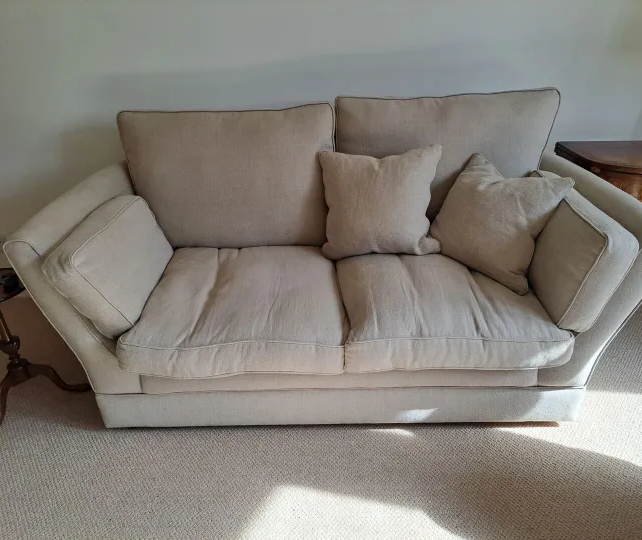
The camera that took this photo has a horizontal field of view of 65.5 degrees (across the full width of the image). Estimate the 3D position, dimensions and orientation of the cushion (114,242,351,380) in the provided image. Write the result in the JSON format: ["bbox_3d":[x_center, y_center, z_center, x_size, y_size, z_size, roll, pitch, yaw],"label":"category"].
[{"bbox_3d":[-0.283,0.109,1.847,0.720,0.185,0.680,-1,28,-1],"label":"cushion"}]

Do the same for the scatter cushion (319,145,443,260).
[{"bbox_3d":[0.224,-0.258,1.911,0.440,0.420,0.150,-1,18,-1],"label":"scatter cushion"}]

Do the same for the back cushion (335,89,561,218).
[{"bbox_3d":[0.481,-0.399,2.028,0.810,0.620,0.180,-1,14,-1],"label":"back cushion"}]

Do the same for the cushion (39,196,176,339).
[{"bbox_3d":[-0.710,-0.032,1.779,0.135,0.300,0.530,-25,26,12],"label":"cushion"}]

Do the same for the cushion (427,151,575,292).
[{"bbox_3d":[0.675,-0.198,1.908,0.150,0.410,0.410,-1,29,-48],"label":"cushion"}]

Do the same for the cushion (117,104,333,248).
[{"bbox_3d":[-0.357,-0.360,2.030,0.790,0.580,0.180,-1,14,-1],"label":"cushion"}]

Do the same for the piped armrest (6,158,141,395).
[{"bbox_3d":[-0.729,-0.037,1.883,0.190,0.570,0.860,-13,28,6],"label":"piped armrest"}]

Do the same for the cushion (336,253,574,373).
[{"bbox_3d":[0.428,0.096,1.868,0.730,0.185,0.680,-1,28,-1],"label":"cushion"}]

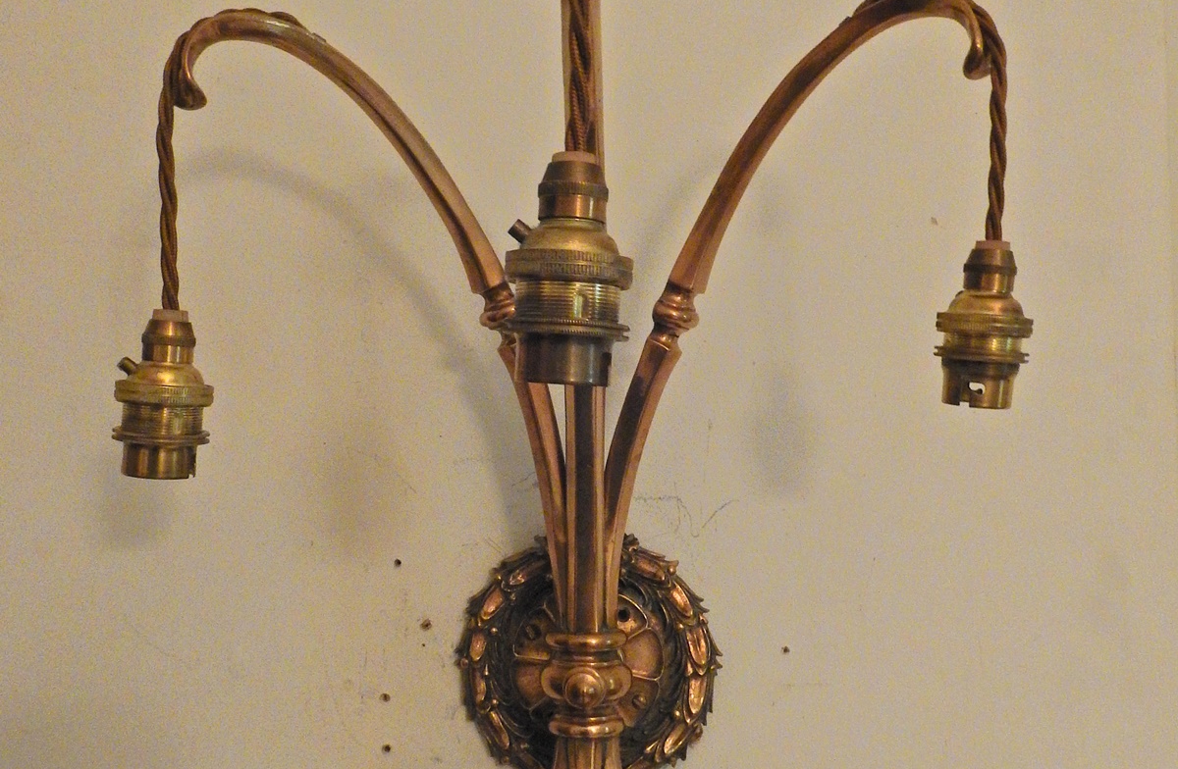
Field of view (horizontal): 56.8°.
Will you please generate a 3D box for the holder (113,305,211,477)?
[{"bbox_3d":[-0.161,0.004,0.413,0.035,0.063,0.035,5,2,0],"label":"holder"}]

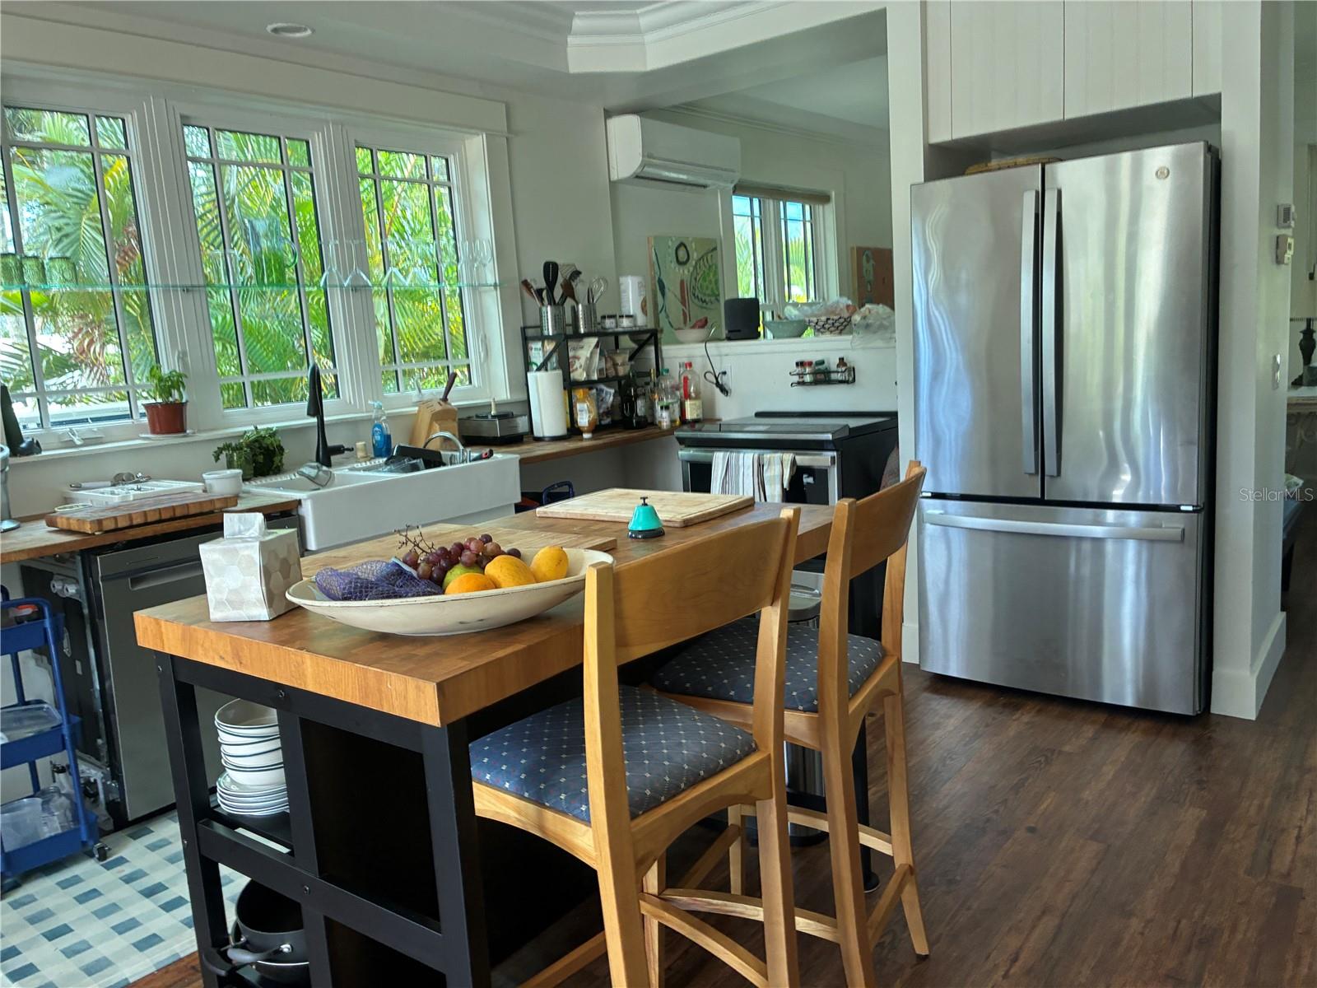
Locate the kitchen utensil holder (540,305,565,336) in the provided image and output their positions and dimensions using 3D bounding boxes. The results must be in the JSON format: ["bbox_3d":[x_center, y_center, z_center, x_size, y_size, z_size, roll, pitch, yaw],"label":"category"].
[{"bbox_3d":[-0.494,-0.811,4.612,0.118,0.134,0.118,-4,9,1],"label":"kitchen utensil holder"}]

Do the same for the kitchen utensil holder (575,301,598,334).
[{"bbox_3d":[-0.350,-0.852,4.805,0.118,0.134,0.118,-4,9,1],"label":"kitchen utensil holder"}]

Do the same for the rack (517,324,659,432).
[{"bbox_3d":[-0.311,-0.590,4.899,0.270,0.495,0.706,3,11,36],"label":"rack"}]

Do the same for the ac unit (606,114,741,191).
[{"bbox_3d":[0.113,-1.847,5.444,0.205,0.300,0.960,3,11,36],"label":"ac unit"}]

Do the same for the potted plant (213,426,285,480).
[{"bbox_3d":[-1.419,-0.143,3.482,0.180,0.195,0.230,3,11,36],"label":"potted plant"}]

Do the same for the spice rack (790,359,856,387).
[{"bbox_3d":[0.752,-0.551,4.546,0.302,0.115,0.075,3,11,36],"label":"spice rack"}]

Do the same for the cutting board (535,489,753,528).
[{"bbox_3d":[-0.032,0.034,2.440,0.443,0.015,0.307,3,11,36],"label":"cutting board"}]

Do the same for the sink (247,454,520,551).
[{"bbox_3d":[-1.031,0.006,3.533,0.635,0.183,0.900,3,11,36],"label":"sink"}]

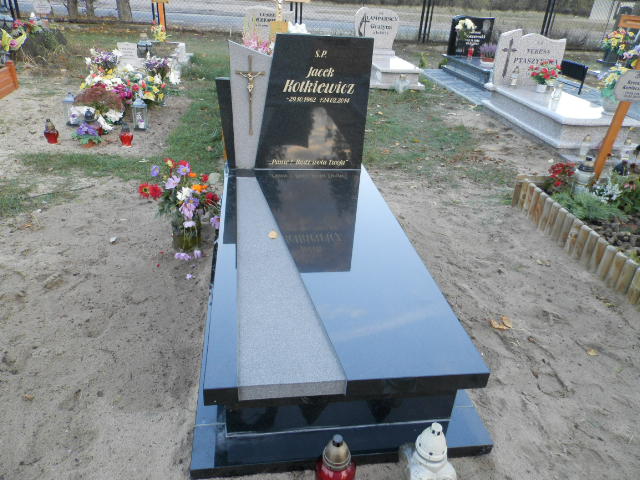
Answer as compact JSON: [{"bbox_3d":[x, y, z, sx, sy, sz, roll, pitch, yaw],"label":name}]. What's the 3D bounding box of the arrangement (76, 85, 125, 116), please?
[{"bbox_3d":[-2.112,-1.323,4.436,0.439,0.319,0.373,0,30,-9],"label":"arrangement"}]

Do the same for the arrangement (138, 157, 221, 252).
[{"bbox_3d":[-0.725,-0.167,2.434,0.414,0.489,0.367,0,30,-9],"label":"arrangement"}]

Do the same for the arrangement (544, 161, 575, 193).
[{"bbox_3d":[1.857,-0.502,3.573,0.210,0.216,0.200,19,32,24],"label":"arrangement"}]

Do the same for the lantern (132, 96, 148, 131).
[{"bbox_3d":[-1.750,-1.246,4.501,0.140,0.315,0.140,-6,31,-18],"label":"lantern"}]

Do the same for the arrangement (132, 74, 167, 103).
[{"bbox_3d":[-1.883,-1.674,5.110,0.355,0.294,0.302,0,30,-9],"label":"arrangement"}]

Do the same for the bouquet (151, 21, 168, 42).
[{"bbox_3d":[-3.223,-4.188,9.285,0.360,0.347,0.320,-5,31,-17],"label":"bouquet"}]

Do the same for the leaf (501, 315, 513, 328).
[{"bbox_3d":[0.885,0.374,2.183,0.062,0.028,0.080,0,30,-9],"label":"leaf"}]

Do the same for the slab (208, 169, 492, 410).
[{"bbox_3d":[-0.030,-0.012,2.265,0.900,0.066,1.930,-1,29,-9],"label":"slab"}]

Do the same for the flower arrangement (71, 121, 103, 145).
[{"bbox_3d":[-2.028,-0.934,4.012,0.240,0.205,0.210,-10,32,-25],"label":"flower arrangement"}]

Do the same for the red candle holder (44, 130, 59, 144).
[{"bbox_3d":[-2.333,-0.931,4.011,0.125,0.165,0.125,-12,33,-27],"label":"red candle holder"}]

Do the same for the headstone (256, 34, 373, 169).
[{"bbox_3d":[-0.047,-0.841,2.900,0.708,0.816,0.080,0,30,-9],"label":"headstone"}]

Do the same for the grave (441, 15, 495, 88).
[{"bbox_3d":[3.180,-3.423,8.411,1.000,0.980,2.100,1,29,-7],"label":"grave"}]

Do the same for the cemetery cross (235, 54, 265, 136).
[{"bbox_3d":[-0.415,-0.849,2.766,0.175,0.468,0.038,0,30,-9],"label":"cemetery cross"}]

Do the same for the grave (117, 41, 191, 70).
[{"bbox_3d":[-2.370,-2.617,6.594,0.940,0.395,0.470,0,30,-9],"label":"grave"}]

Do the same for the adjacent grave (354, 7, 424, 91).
[{"bbox_3d":[1.141,-3.380,7.965,0.960,1.070,2.000,0,29,-7],"label":"adjacent grave"}]

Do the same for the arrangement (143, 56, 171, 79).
[{"bbox_3d":[-2.197,-2.319,6.216,0.357,0.276,0.304,0,30,-9],"label":"arrangement"}]

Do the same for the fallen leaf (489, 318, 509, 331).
[{"bbox_3d":[0.857,0.399,2.206,0.100,0.035,0.075,18,32,23],"label":"fallen leaf"}]

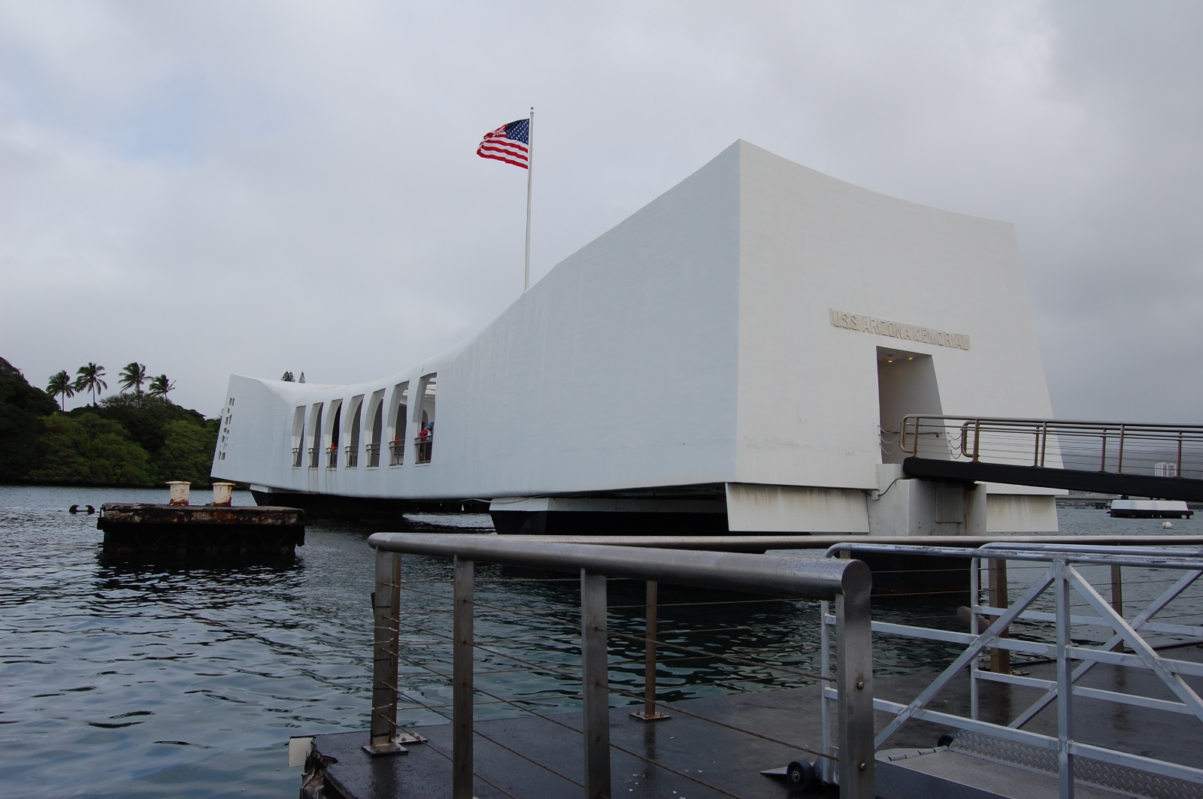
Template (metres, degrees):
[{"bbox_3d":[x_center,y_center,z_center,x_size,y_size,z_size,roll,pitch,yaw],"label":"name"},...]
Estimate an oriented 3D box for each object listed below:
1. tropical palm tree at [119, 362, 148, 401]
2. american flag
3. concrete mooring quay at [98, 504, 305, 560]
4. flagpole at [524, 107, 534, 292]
[{"bbox_3d":[-96.078,2.152,183.483,5.600,20.000,5.600,1,-6,0],"label":"tropical palm tree"},{"bbox_3d":[-5.227,-13.529,47.483,3.100,2.800,0.700,5,-7,-32],"label":"american flag"},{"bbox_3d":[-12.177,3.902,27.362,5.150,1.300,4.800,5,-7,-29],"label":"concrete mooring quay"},{"bbox_3d":[-3.959,-5.651,47.609,0.250,20.500,0.250,1,-6,0],"label":"flagpole"}]

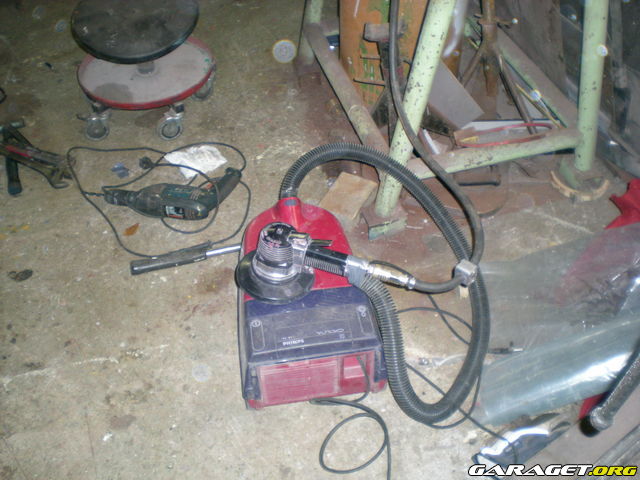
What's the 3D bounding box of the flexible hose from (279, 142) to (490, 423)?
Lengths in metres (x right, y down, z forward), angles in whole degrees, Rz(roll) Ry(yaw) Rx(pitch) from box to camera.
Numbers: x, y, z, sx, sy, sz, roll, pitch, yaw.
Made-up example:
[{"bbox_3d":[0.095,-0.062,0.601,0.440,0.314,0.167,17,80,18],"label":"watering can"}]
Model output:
[{"bbox_3d":[0.170,0.047,1.481,0.394,0.265,0.640,-11,48,-9],"label":"flexible hose"}]

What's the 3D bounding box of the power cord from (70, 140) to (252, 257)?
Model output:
[{"bbox_3d":[-0.438,-0.132,1.798,0.520,0.060,0.438,-1,47,0],"label":"power cord"}]

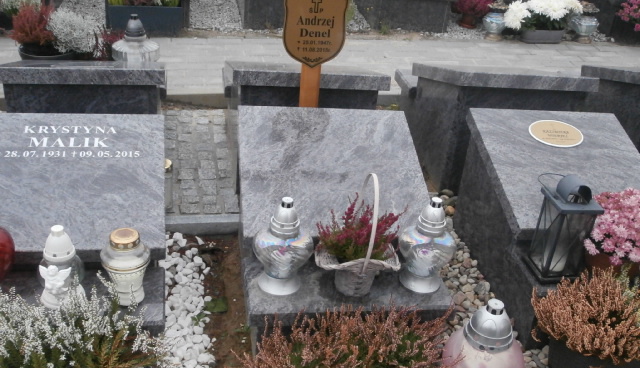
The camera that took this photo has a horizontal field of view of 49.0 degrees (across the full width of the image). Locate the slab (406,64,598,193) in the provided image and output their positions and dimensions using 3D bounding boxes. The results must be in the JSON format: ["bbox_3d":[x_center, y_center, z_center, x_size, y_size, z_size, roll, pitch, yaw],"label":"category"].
[{"bbox_3d":[0.743,-0.354,3.229,0.600,0.560,0.770,1,28,-10],"label":"slab"}]

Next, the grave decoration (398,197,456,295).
[{"bbox_3d":[0.324,0.175,2.099,0.178,0.280,0.178,0,28,-11],"label":"grave decoration"}]

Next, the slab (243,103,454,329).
[{"bbox_3d":[0.043,0.131,2.310,0.600,0.505,0.770,0,28,-10],"label":"slab"}]

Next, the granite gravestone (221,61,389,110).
[{"bbox_3d":[-0.106,-0.347,3.089,0.600,0.550,0.760,0,28,-11],"label":"granite gravestone"}]

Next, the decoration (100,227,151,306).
[{"bbox_3d":[-0.537,0.235,1.982,0.132,0.216,0.132,0,28,-11],"label":"decoration"}]

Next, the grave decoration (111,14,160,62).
[{"bbox_3d":[-0.881,-0.653,3.367,0.220,0.315,0.220,0,28,-11],"label":"grave decoration"}]

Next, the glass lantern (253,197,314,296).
[{"bbox_3d":[-0.105,0.171,2.022,0.176,0.280,0.176,0,28,-11],"label":"glass lantern"}]

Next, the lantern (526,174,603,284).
[{"bbox_3d":[0.776,0.131,2.216,0.155,0.330,0.155,0,28,-11],"label":"lantern"}]

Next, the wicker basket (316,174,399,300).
[{"bbox_3d":[0.124,0.143,2.027,0.250,0.366,0.200,7,28,2],"label":"wicker basket"}]

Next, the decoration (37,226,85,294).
[{"bbox_3d":[-0.720,0.224,1.955,0.123,0.226,0.123,5,28,-2],"label":"decoration"}]

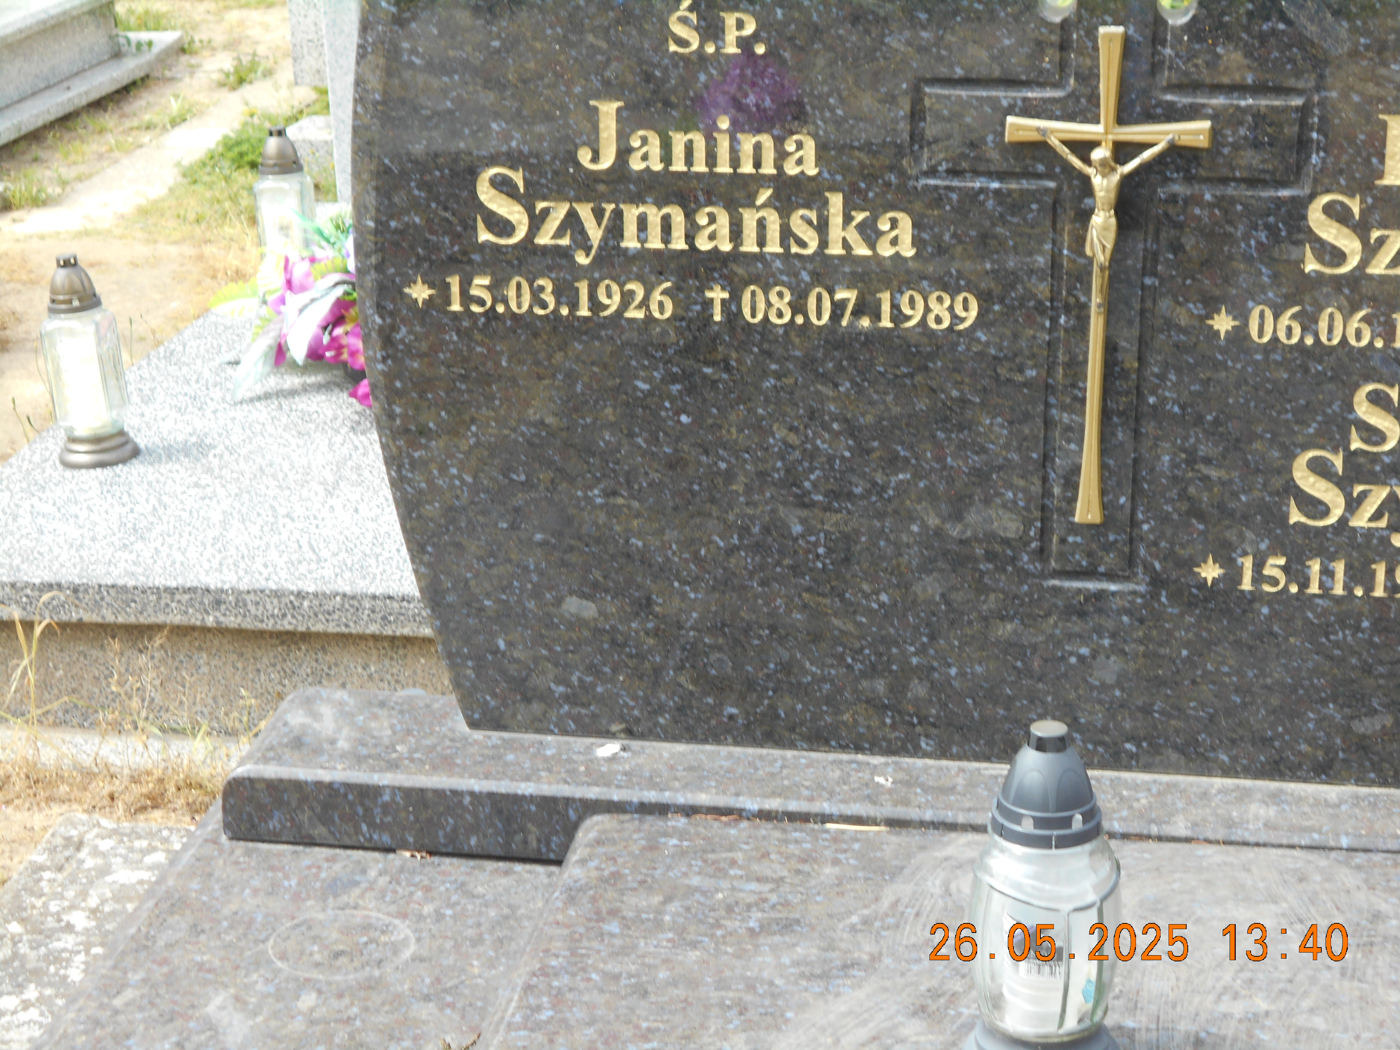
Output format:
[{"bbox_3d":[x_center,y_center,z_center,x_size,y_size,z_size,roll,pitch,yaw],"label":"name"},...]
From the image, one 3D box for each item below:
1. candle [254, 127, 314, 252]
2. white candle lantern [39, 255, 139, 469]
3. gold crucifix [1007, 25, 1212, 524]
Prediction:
[{"bbox_3d":[-0.686,-0.516,5.080,0.110,0.285,0.110,2,20,9],"label":"candle"},{"bbox_3d":[-0.841,-0.229,4.200,0.110,0.285,0.110,-2,20,11],"label":"white candle lantern"},{"bbox_3d":[0.312,-0.189,2.395,0.157,0.400,0.035,3,20,9],"label":"gold crucifix"}]

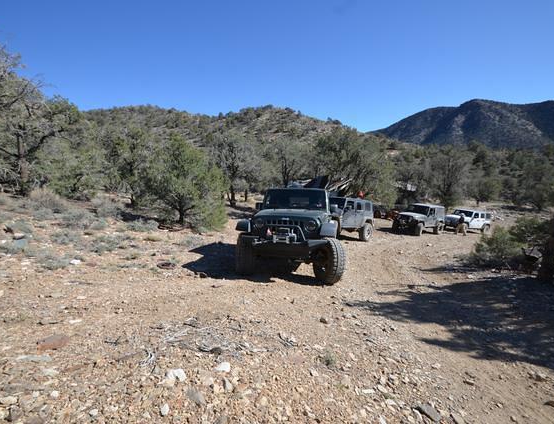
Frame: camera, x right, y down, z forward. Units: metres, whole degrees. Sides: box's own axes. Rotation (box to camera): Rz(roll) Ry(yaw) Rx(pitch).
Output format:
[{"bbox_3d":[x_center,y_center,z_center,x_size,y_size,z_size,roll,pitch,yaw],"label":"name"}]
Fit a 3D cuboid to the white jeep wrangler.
[{"bbox_3d":[15.400,0.690,21.750,4.500,1.840,1.880,3,4,-27],"label":"white jeep wrangler"}]

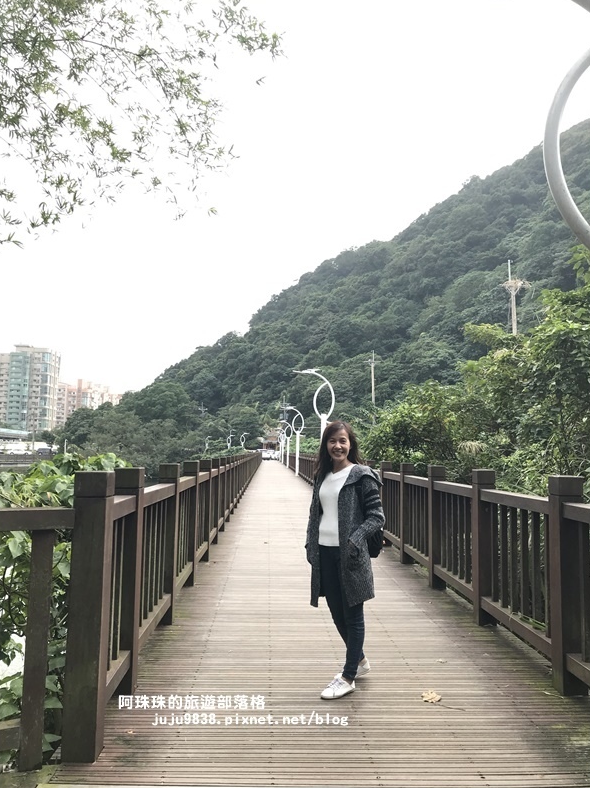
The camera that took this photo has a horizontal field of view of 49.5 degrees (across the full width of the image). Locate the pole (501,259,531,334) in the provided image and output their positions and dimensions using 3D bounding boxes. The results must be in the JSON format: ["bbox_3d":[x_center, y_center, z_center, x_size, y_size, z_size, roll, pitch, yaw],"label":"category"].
[{"bbox_3d":[15.116,-1.810,43.955,2.100,14.600,0.600,2,-5,-11],"label":"pole"}]

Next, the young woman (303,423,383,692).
[{"bbox_3d":[0.300,0.970,3.964,0.490,1.610,0.440,-2,-6,26],"label":"young woman"}]

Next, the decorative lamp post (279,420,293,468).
[{"bbox_3d":[-0.816,4.334,54.492,1.310,3.970,0.270,1,-5,-2],"label":"decorative lamp post"}]

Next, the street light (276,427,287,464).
[{"bbox_3d":[-1.577,5.881,71.757,1.310,3.970,0.270,1,-5,-2],"label":"street light"}]

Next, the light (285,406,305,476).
[{"bbox_3d":[-0.115,2.787,37.226,1.310,3.970,0.270,1,-5,-2],"label":"light"}]

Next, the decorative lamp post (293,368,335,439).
[{"bbox_3d":[0.576,1.239,19.959,1.310,3.970,0.270,1,-5,-2],"label":"decorative lamp post"}]

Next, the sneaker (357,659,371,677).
[{"bbox_3d":[0.397,1.735,4.050,0.095,0.105,0.250,-4,-7,43],"label":"sneaker"}]

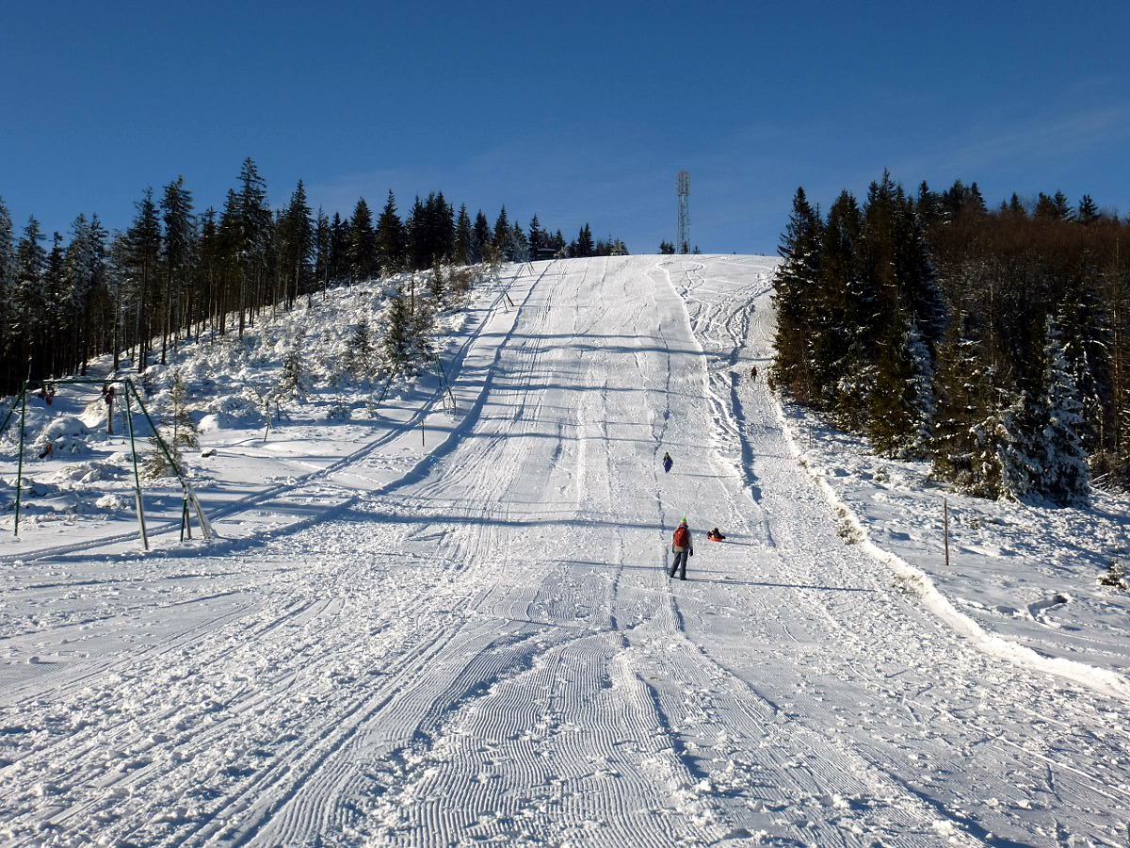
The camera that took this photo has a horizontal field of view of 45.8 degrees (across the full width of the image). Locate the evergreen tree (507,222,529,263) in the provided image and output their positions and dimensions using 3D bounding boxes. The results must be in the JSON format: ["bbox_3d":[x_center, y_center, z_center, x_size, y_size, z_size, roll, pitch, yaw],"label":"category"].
[{"bbox_3d":[-10.971,-42.774,315.000,5.320,10.200,5.320,0,-7,0],"label":"evergreen tree"}]

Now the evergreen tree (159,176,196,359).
[{"bbox_3d":[-43.945,-17.660,152.000,3.850,20.481,3.850,0,-7,0],"label":"evergreen tree"}]

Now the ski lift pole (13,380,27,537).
[{"bbox_3d":[-19.338,1.191,47.515,0.130,5.680,0.130,0,-10,0],"label":"ski lift pole"}]

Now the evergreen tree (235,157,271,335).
[{"bbox_3d":[-39.409,-22.617,169.503,4.600,23.560,4.600,0,-10,0],"label":"evergreen tree"}]

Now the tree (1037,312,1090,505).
[{"bbox_3d":[25.770,-0.765,69.184,3.200,9.800,3.200,0,-10,0],"label":"tree"}]

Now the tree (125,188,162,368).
[{"bbox_3d":[-46.527,-16.034,148.000,4.165,19.208,4.165,0,-7,0],"label":"tree"}]

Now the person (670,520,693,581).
[{"bbox_3d":[3.346,3.619,38.500,0.620,1.750,0.450,-1,-8,11],"label":"person"}]

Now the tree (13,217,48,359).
[{"bbox_3d":[-53.105,-12.586,133.000,3.370,16.190,3.370,0,-7,0],"label":"tree"}]

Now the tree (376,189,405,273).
[{"bbox_3d":[-34.533,-38.067,265.000,5.966,15.546,5.966,0,-7,0],"label":"tree"}]

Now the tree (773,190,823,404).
[{"bbox_3d":[24.281,-13.642,140.000,5.520,22.660,5.520,0,-7,0],"label":"tree"}]

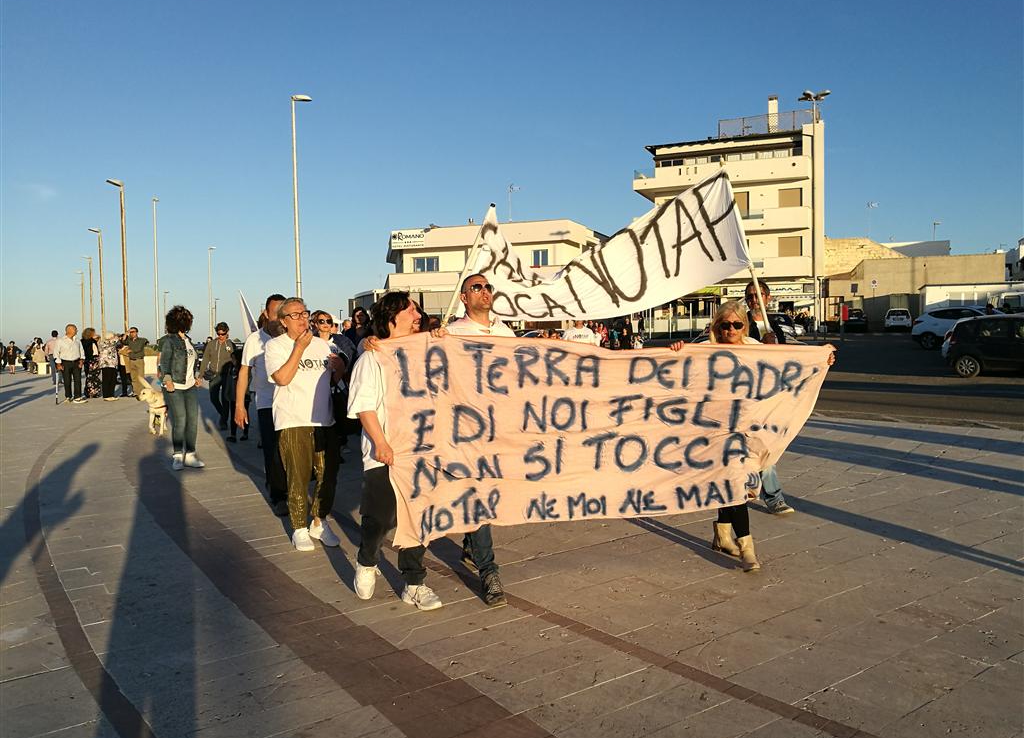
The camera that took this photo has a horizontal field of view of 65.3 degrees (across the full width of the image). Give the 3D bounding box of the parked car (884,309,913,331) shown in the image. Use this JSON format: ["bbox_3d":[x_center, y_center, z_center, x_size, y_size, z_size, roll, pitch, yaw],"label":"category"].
[{"bbox_3d":[25.050,-3.063,51.800,1.690,1.500,3.950,0,2,25],"label":"parked car"}]

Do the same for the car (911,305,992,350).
[{"bbox_3d":[17.850,-1.590,30.700,1.830,1.650,4.400,-3,3,-35],"label":"car"}]

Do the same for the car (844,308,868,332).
[{"bbox_3d":[22.345,-3.188,52.291,1.700,1.480,3.950,0,2,21],"label":"car"}]

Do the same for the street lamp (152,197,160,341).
[{"bbox_3d":[-20.426,-4.962,46.423,0.280,9.800,0.720,-1,2,7],"label":"street lamp"}]

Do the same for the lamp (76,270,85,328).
[{"bbox_3d":[-42.634,-5.226,78.800,0.900,8.400,0.300,-2,3,-30],"label":"lamp"}]

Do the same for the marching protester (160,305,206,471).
[{"bbox_3d":[-3.522,0.210,8.470,0.340,1.700,0.460,0,2,32],"label":"marching protester"}]

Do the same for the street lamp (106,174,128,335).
[{"bbox_3d":[-17.723,-4.086,36.028,0.720,8.900,0.280,-2,2,-30],"label":"street lamp"}]

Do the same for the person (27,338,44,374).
[{"bbox_3d":[-18.158,-0.451,30.500,0.750,1.330,0.550,-2,3,-30],"label":"person"}]

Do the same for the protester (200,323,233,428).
[{"bbox_3d":[-4.751,0.115,12.770,0.520,1.710,0.420,-2,2,-18],"label":"protester"}]

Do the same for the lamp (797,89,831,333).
[{"bbox_3d":[15.296,-7.728,40.221,1.650,12.400,1.650,-3,3,-37],"label":"lamp"}]

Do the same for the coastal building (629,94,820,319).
[{"bbox_3d":[15.691,-10.033,57.255,12.200,15.700,12.500,0,2,19],"label":"coastal building"}]

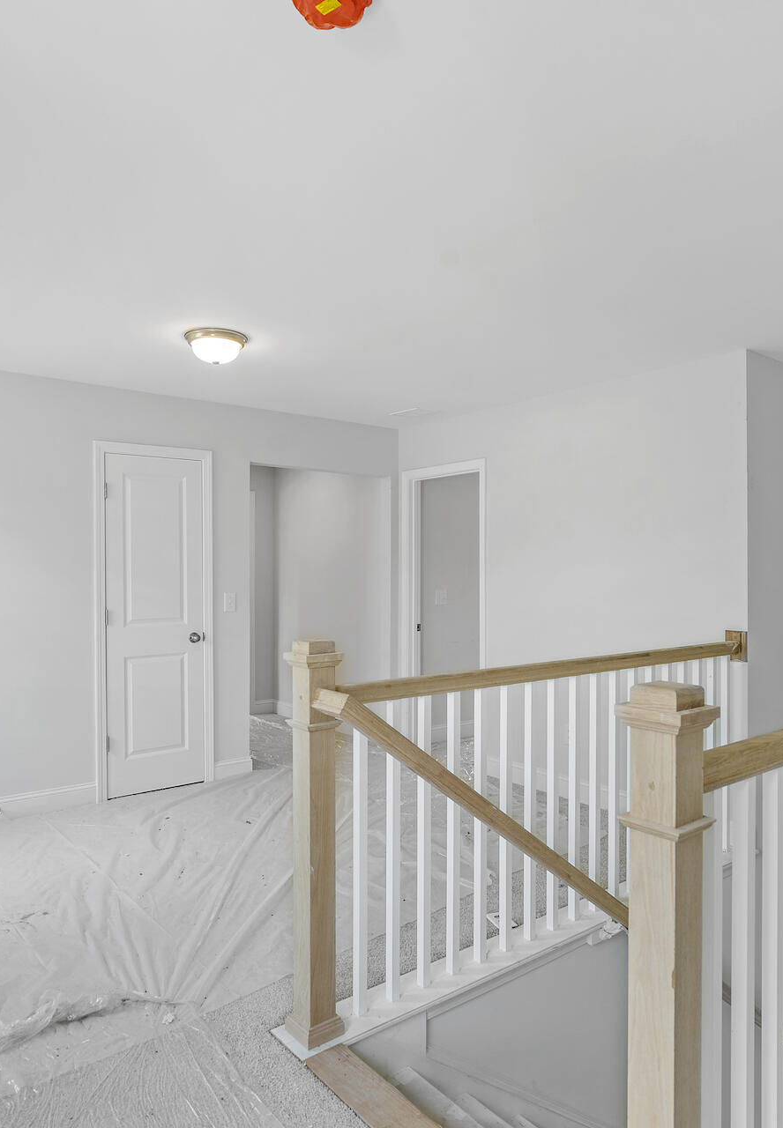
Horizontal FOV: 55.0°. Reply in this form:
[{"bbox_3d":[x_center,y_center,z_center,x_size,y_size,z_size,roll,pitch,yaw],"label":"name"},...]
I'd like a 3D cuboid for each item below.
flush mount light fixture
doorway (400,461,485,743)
[{"bbox_3d":[-0.809,-0.983,3.478,0.288,0.124,0.288,0,0,0],"label":"flush mount light fixture"},{"bbox_3d":[0.409,0.348,5.441,0.140,2.096,0.879,0,0,-38],"label":"doorway"}]

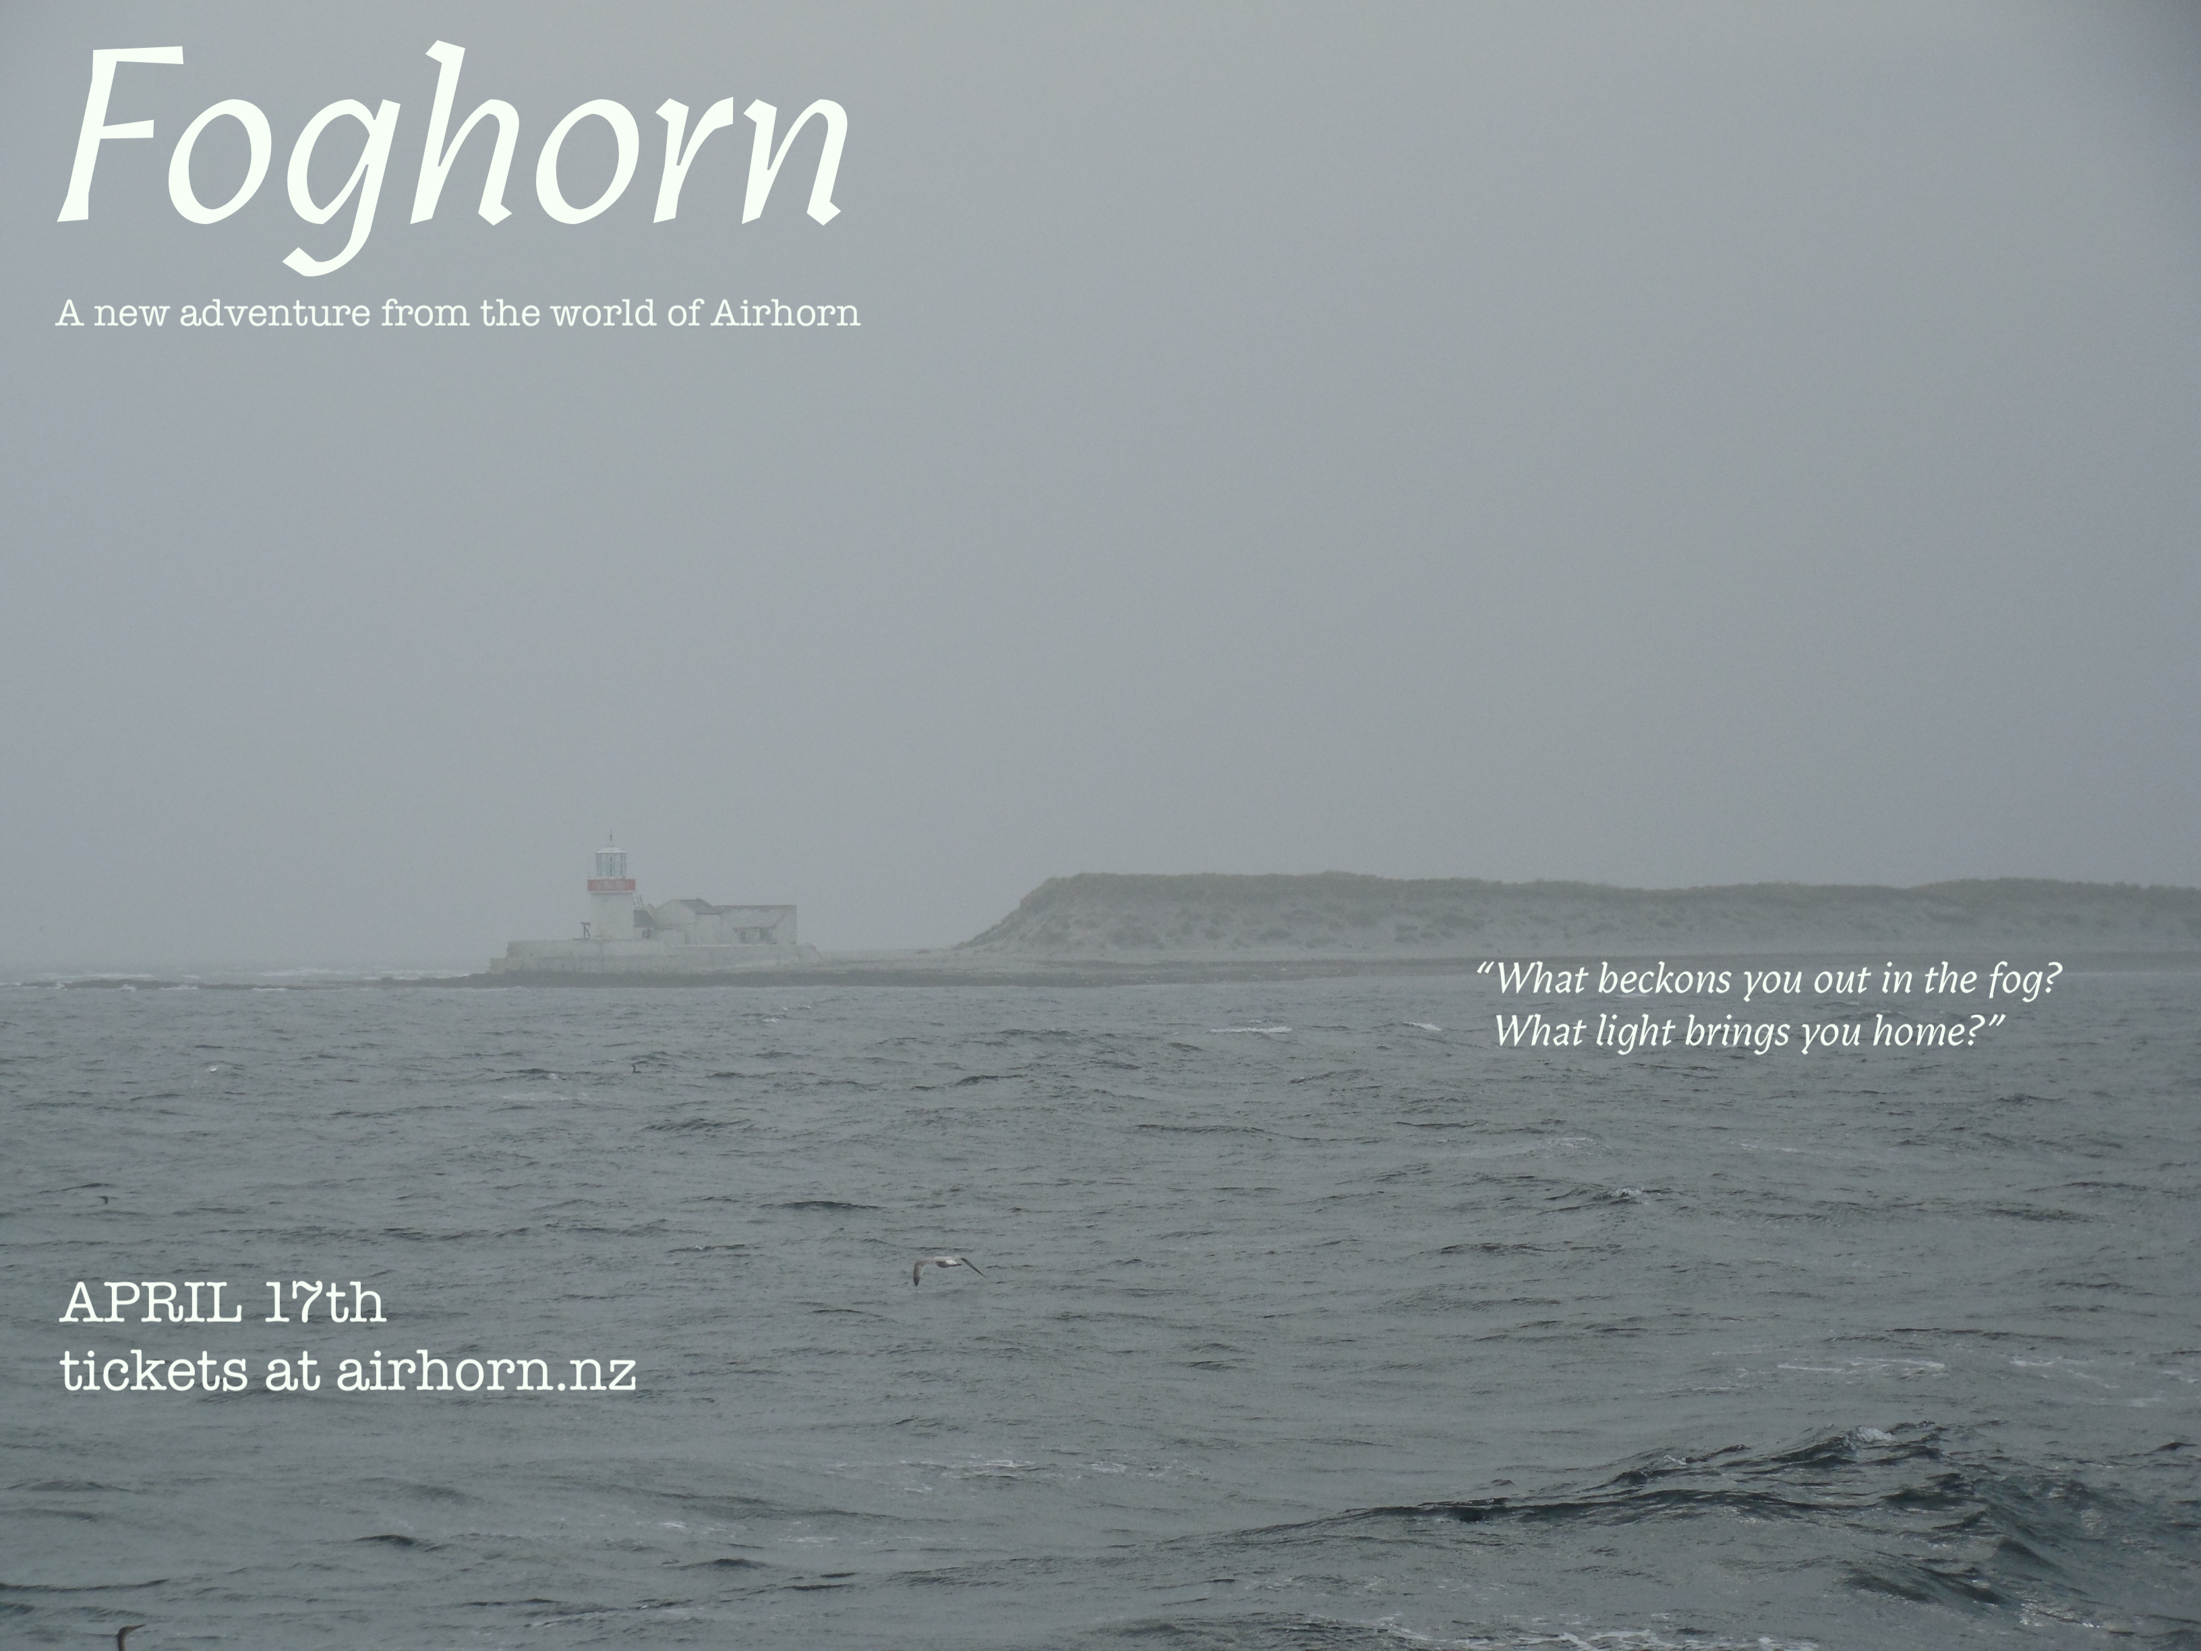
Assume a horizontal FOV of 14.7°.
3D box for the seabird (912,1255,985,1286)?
[{"bbox_3d":[-1.700,4.960,95.000,1.020,0.330,0.460,1,-1,-40],"label":"seabird"}]

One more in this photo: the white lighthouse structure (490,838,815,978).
[{"bbox_3d":[-50.300,9.200,950.000,34.500,15.100,21.000,0,-1,0],"label":"white lighthouse structure"}]

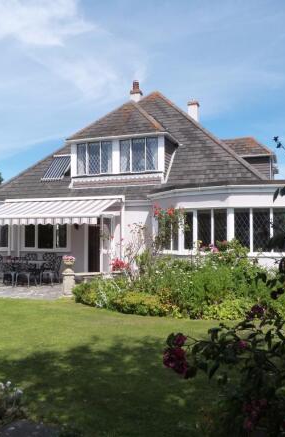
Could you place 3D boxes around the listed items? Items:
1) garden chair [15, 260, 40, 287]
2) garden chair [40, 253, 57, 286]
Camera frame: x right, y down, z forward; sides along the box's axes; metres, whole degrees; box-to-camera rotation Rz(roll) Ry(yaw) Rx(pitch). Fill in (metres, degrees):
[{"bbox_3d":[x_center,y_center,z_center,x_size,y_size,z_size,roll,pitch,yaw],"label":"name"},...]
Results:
[{"bbox_3d":[-3.567,1.637,13.000,0.560,0.880,0.570,-1,-3,18],"label":"garden chair"},{"bbox_3d":[-2.925,1.611,13.100,0.540,0.940,0.570,-1,-3,18],"label":"garden chair"}]

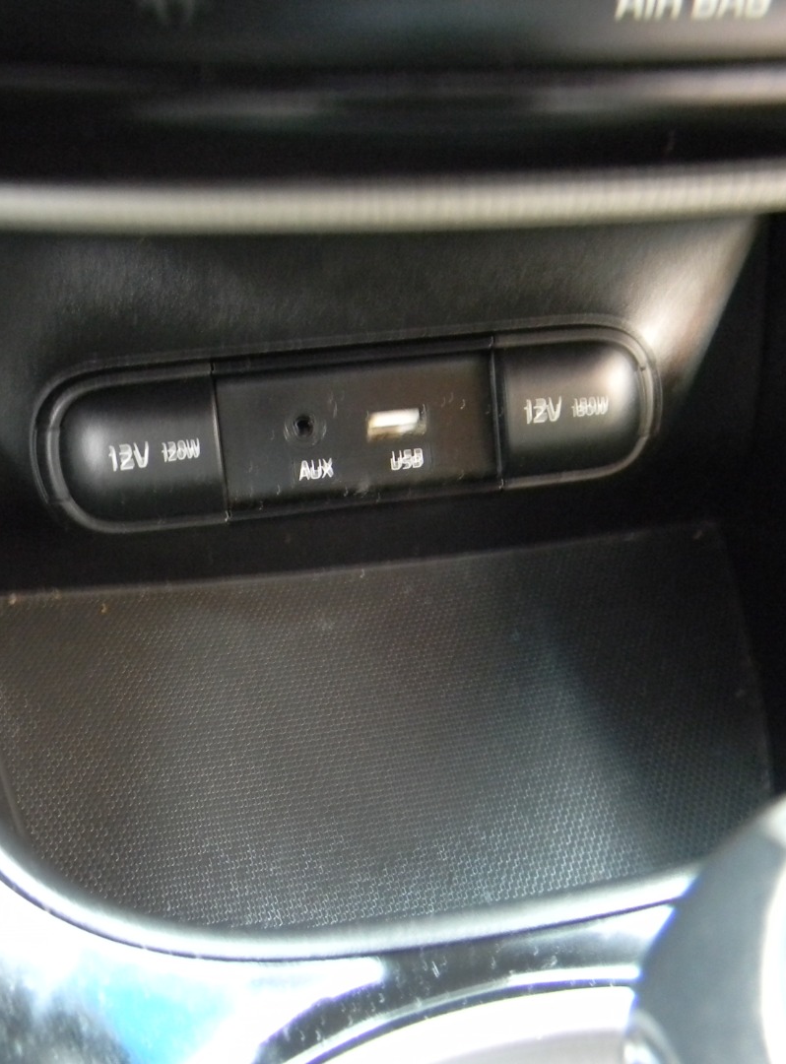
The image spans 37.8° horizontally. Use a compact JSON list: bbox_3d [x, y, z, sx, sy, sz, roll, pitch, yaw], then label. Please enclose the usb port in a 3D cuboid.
[{"bbox_3d":[0.000,-0.023,0.246,0.013,0.006,0.009,-6,13,-8],"label":"usb port"}]

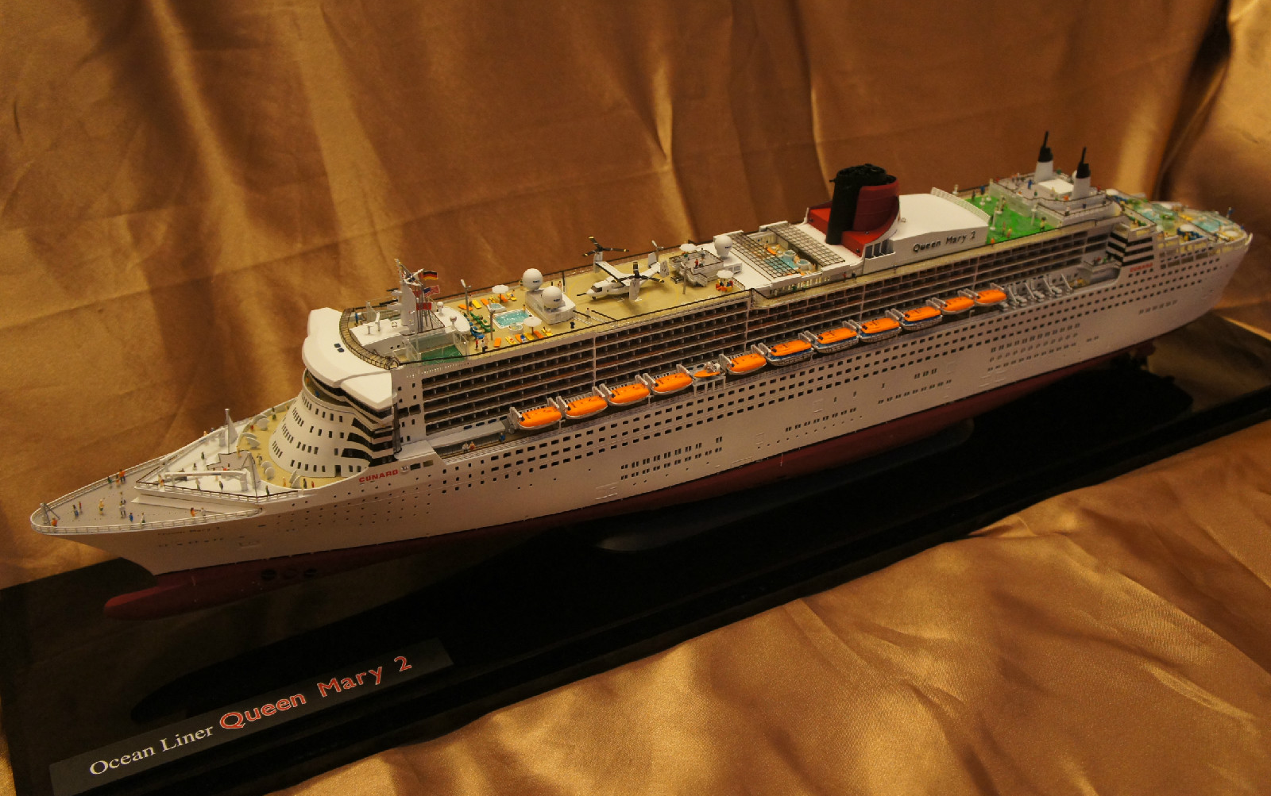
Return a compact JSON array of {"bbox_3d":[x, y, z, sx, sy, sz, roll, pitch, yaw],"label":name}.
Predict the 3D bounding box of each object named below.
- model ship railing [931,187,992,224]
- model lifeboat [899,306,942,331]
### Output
[{"bbox_3d":[0.213,-0.127,0.759,0.003,0.007,0.056,-15,35,-24],"label":"model ship railing"},{"bbox_3d":[0.185,-0.051,0.753,0.033,0.011,0.013,-15,36,-24],"label":"model lifeboat"}]

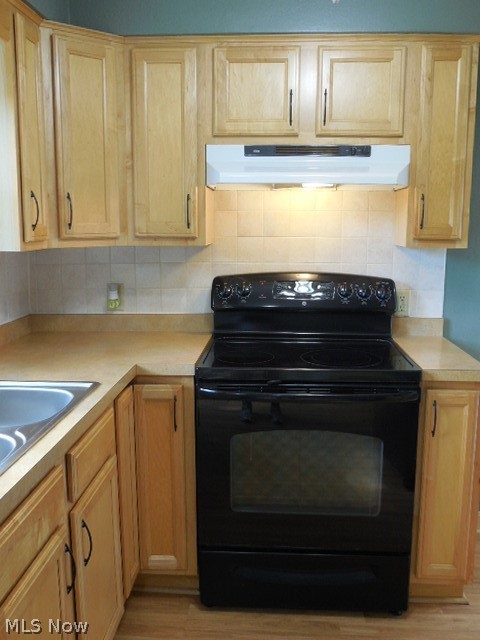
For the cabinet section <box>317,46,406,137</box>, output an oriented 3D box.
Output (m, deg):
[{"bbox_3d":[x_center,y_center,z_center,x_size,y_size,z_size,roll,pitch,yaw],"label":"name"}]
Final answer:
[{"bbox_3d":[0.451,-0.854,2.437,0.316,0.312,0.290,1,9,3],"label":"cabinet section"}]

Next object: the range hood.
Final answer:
[{"bbox_3d":[0.257,-0.586,2.420,0.758,0.155,0.470,1,9,3],"label":"range hood"}]

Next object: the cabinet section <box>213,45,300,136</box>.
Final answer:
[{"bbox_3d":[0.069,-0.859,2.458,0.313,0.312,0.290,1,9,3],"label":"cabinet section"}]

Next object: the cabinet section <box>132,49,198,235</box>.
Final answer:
[{"bbox_3d":[-0.269,-0.678,2.505,0.238,0.688,0.290,1,9,3],"label":"cabinet section"}]

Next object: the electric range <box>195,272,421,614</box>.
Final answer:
[{"bbox_3d":[0.248,0.442,2.463,0.757,1.193,0.655,1,9,3],"label":"electric range"}]

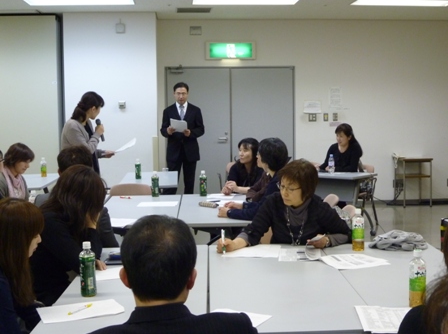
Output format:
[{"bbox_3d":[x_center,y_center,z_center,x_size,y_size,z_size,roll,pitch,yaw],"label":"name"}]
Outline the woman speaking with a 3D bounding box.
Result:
[{"bbox_3d":[-1.190,0.143,6.050,0.430,1.600,0.440,0,5,7],"label":"woman speaking"}]

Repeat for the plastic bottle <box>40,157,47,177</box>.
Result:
[{"bbox_3d":[-1.996,0.006,7.603,0.065,0.213,0.065,0,5,0],"label":"plastic bottle"}]

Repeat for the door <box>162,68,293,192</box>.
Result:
[{"bbox_3d":[0.094,-0.447,10.250,1.920,2.080,0.090,-1,5,-1],"label":"door"}]

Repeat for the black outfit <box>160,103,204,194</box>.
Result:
[{"bbox_3d":[-0.506,-0.035,8.400,0.530,1.490,0.340,-1,5,-3],"label":"black outfit"}]

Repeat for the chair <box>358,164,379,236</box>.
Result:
[{"bbox_3d":[1.630,0.350,8.280,0.460,0.780,0.500,2,5,27],"label":"chair"}]

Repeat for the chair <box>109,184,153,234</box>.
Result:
[{"bbox_3d":[-0.860,0.537,6.220,0.450,0.780,0.480,-1,5,-1],"label":"chair"}]

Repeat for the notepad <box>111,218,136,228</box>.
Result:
[{"bbox_3d":[-0.685,0.364,4.520,0.230,0.004,0.300,0,5,0],"label":"notepad"}]

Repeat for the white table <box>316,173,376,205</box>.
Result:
[{"bbox_3d":[0.920,0.431,7.850,1.450,0.700,0.600,2,5,28],"label":"white table"}]

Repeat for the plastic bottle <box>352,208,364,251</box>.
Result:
[{"bbox_3d":[0.692,0.320,3.530,0.066,0.217,0.066,-1,5,0],"label":"plastic bottle"}]

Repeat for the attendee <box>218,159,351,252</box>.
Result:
[{"bbox_3d":[0.341,0.533,3.800,0.700,1.180,0.760,1,5,13],"label":"attendee"}]

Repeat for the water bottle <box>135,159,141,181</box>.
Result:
[{"bbox_3d":[-0.920,0.028,7.347,0.062,0.213,0.062,0,5,0],"label":"water bottle"}]

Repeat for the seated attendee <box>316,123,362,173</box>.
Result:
[{"bbox_3d":[1.350,0.133,8.050,0.540,1.270,0.740,2,5,27],"label":"seated attendee"}]

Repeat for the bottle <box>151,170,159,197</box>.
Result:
[{"bbox_3d":[-0.581,0.147,5.819,0.062,0.213,0.062,0,5,0],"label":"bottle"}]

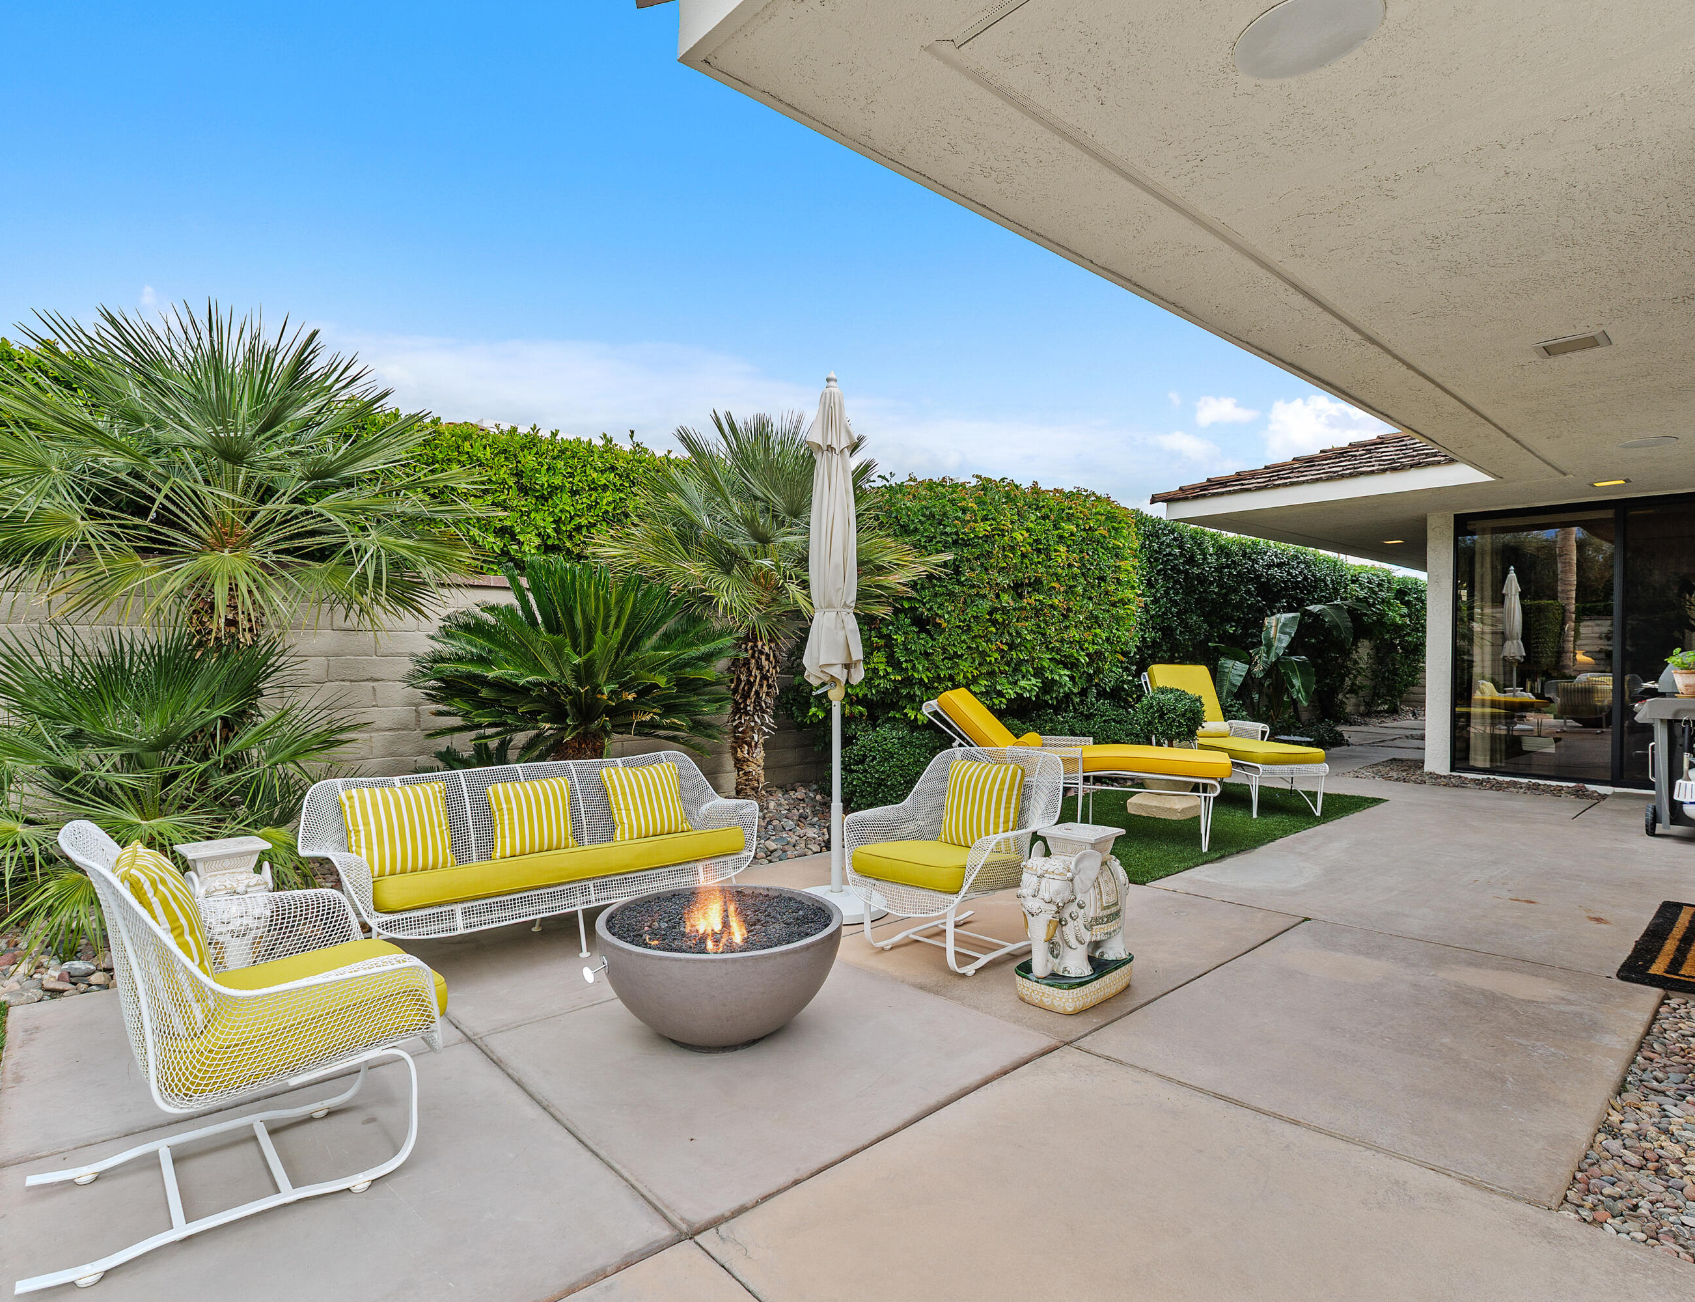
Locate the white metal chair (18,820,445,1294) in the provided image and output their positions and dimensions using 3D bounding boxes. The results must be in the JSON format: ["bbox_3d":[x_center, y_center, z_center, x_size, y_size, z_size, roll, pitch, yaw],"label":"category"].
[{"bbox_3d":[-1.336,0.785,1.910,0.740,0.770,0.700,0,0,-40],"label":"white metal chair"}]

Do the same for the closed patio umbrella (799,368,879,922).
[{"bbox_3d":[-0.055,-0.047,4.090,0.480,2.530,0.480,0,0,0],"label":"closed patio umbrella"}]

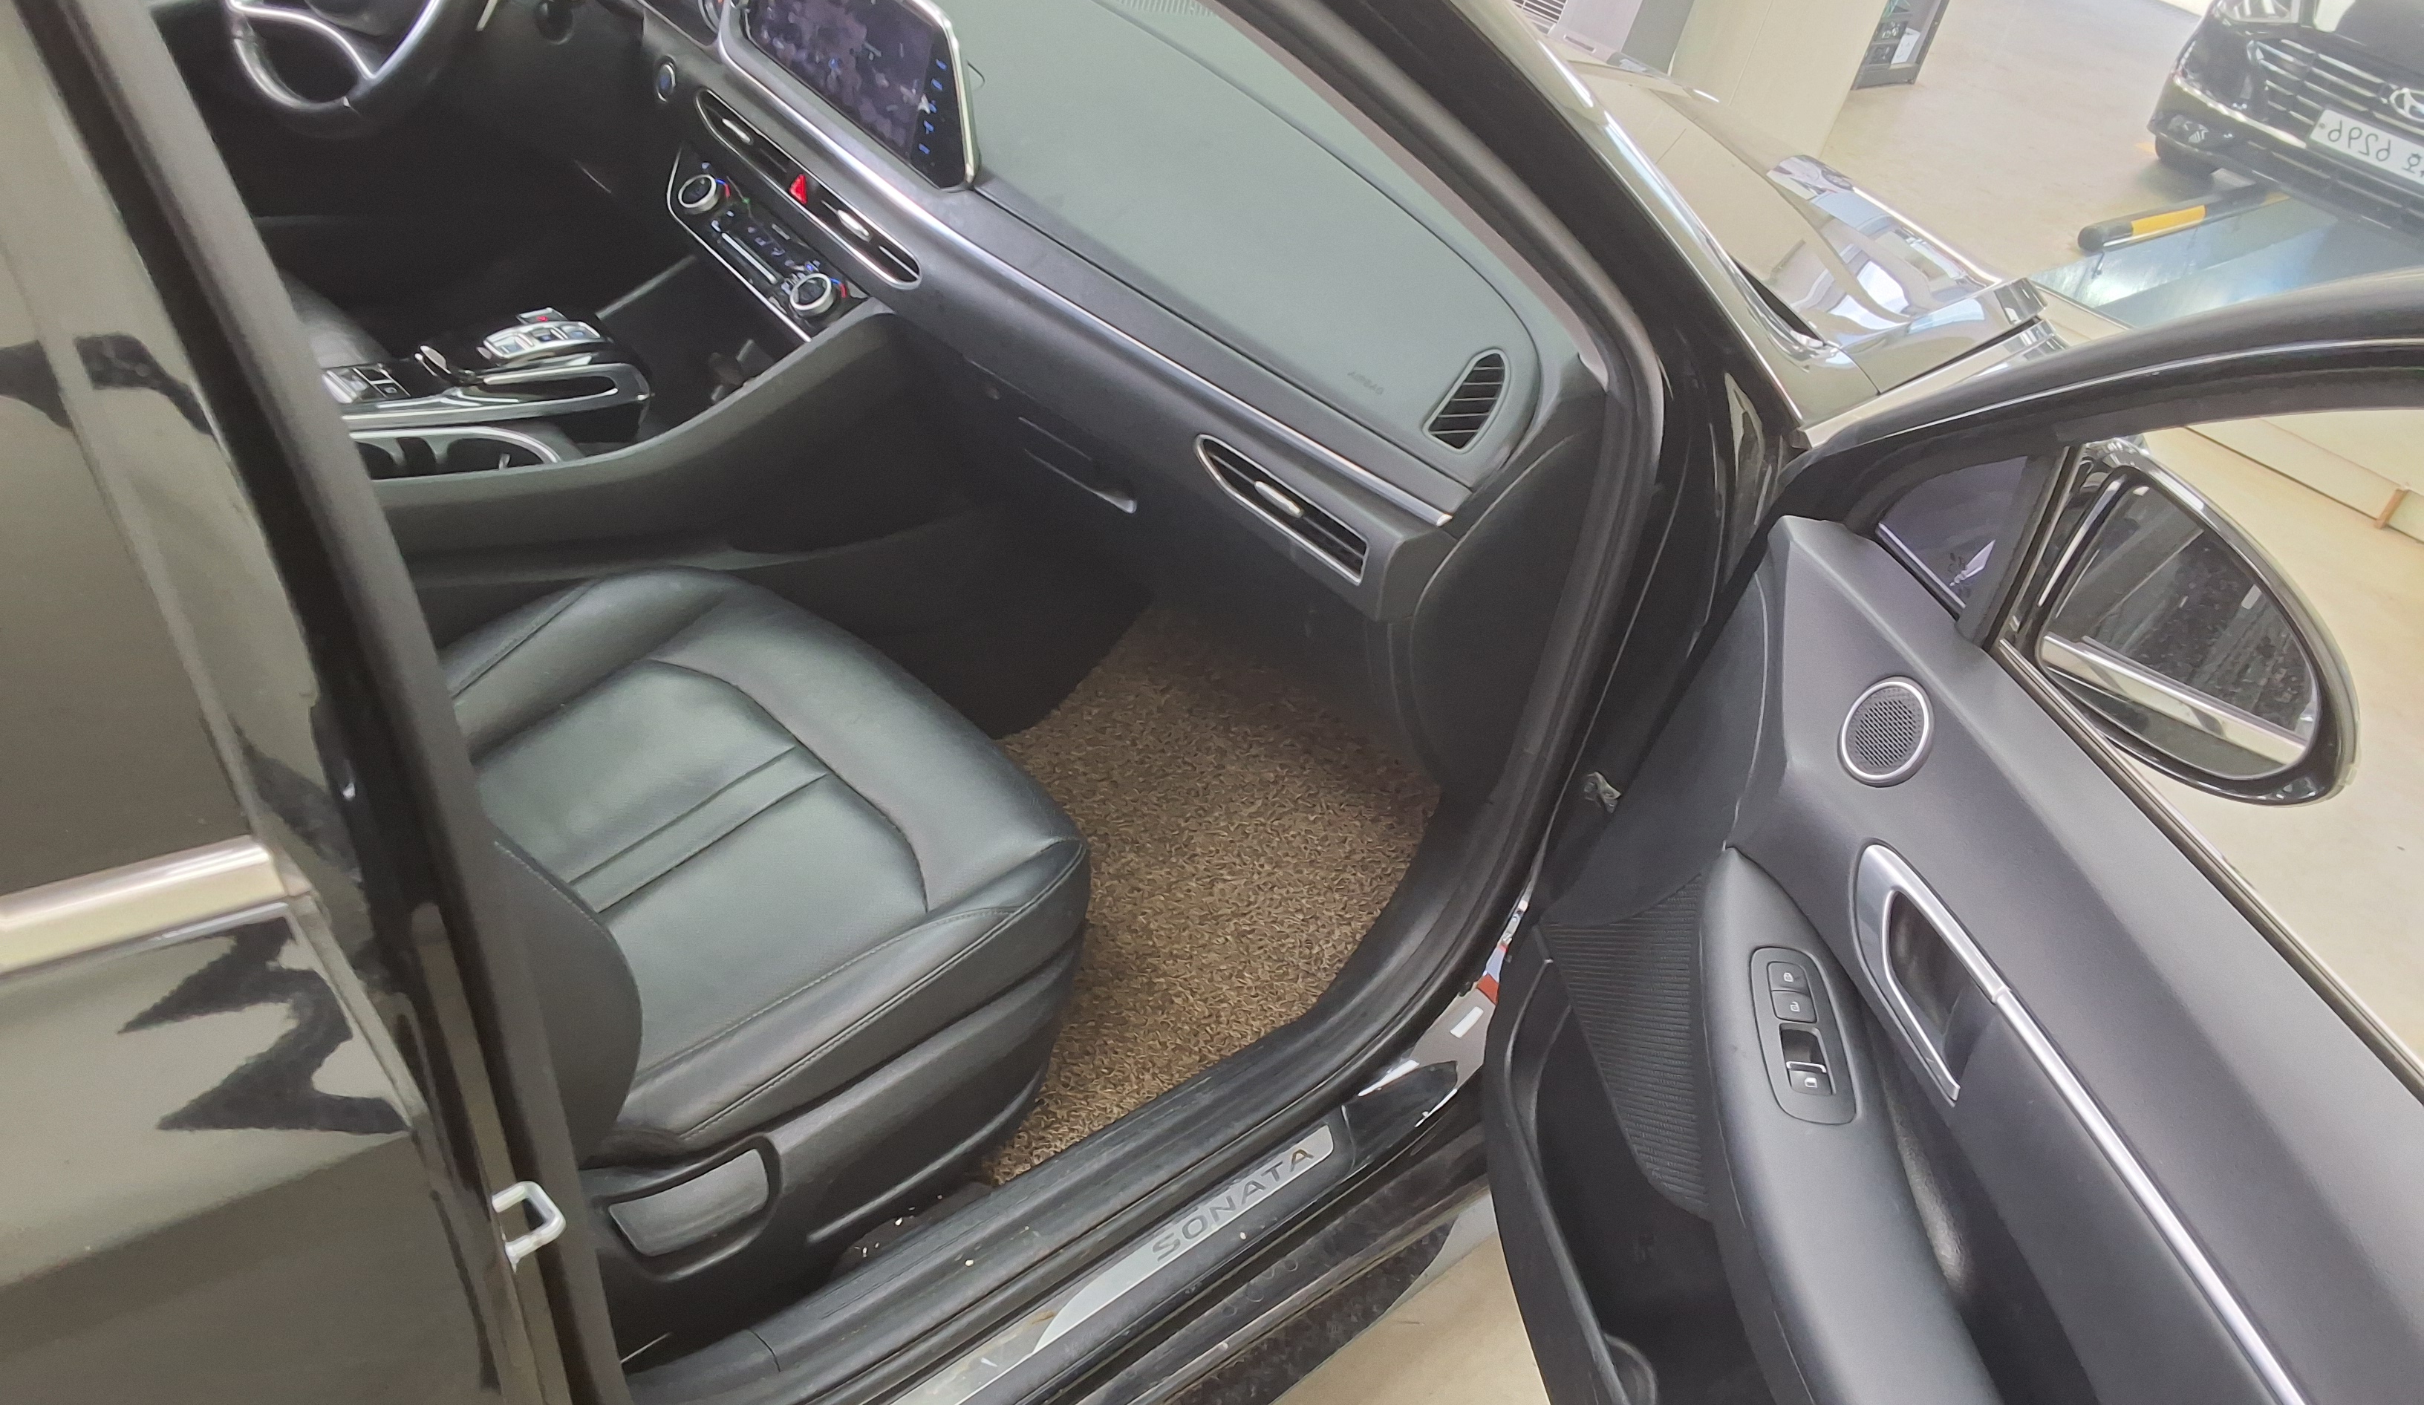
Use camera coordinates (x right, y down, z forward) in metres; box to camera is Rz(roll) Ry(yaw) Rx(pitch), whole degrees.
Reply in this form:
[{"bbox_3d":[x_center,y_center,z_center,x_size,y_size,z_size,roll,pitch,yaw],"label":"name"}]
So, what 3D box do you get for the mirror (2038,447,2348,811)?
[{"bbox_3d":[0.614,-0.051,1.240,0.215,0.155,0.125,26,31,1],"label":"mirror"}]

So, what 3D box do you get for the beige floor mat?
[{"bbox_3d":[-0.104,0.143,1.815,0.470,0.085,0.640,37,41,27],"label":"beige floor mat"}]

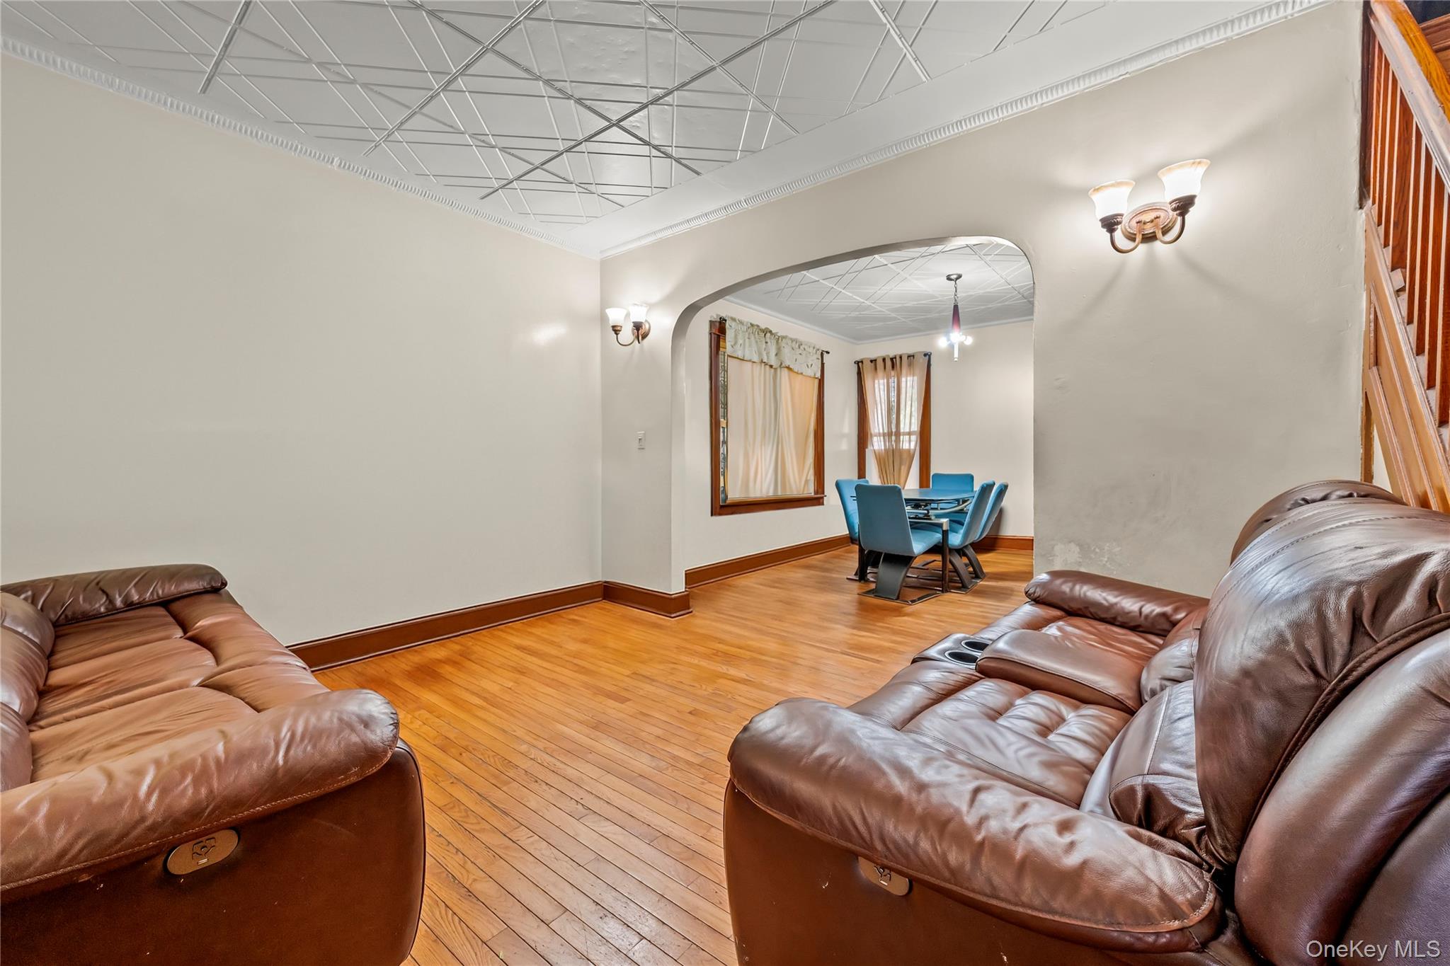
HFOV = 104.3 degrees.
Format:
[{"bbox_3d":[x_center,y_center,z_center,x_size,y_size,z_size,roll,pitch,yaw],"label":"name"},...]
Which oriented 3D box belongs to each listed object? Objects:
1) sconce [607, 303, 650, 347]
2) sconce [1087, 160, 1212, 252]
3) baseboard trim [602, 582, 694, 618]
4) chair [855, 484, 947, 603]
[{"bbox_3d":[-0.639,-1.077,3.896,0.361,0.248,0.221,1,3,38],"label":"sconce"},{"bbox_3d":[1.596,-1.016,2.133,0.361,0.248,0.221,1,3,38],"label":"sconce"},{"bbox_3d":[-0.598,0.836,4.168,0.802,0.150,0.210,1,3,38],"label":"baseboard trim"},{"bbox_3d":[1.371,0.443,4.441,0.613,0.887,0.462,-2,3,-42],"label":"chair"}]

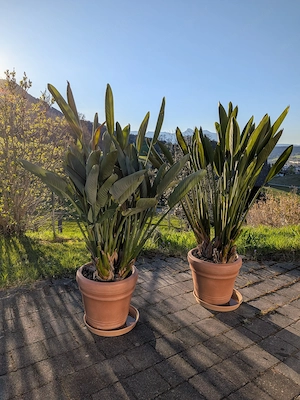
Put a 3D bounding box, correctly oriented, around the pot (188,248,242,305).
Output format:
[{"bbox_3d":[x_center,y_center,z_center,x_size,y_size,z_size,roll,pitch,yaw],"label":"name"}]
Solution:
[{"bbox_3d":[0.584,0.691,2.539,0.469,0.390,0.469,1,9,0],"label":"pot"}]

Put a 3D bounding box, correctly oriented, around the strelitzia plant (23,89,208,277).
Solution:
[{"bbox_3d":[-0.276,-0.100,2.010,1.310,1.424,1.050,1,9,0],"label":"strelitzia plant"}]

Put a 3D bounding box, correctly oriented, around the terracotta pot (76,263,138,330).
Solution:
[{"bbox_3d":[-0.324,0.738,2.177,0.469,0.390,0.469,1,9,0],"label":"terracotta pot"}]

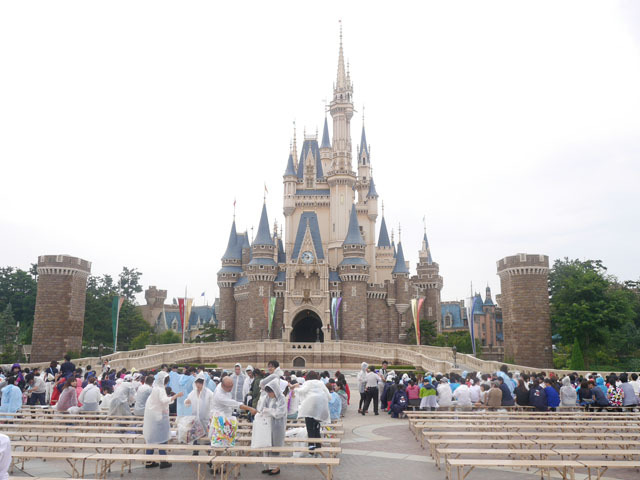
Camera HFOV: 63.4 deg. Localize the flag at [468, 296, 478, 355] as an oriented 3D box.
[{"bbox_3d":[11.738,6.538,39.590,0.820,4.500,0.300,0,-12,2],"label":"flag"}]

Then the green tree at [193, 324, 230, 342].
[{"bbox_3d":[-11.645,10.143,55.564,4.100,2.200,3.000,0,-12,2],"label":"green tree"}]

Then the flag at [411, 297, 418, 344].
[{"bbox_3d":[9.019,7.738,49.151,0.850,4.500,0.300,0,-12,2],"label":"flag"}]

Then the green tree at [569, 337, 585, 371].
[{"bbox_3d":[19.502,8.706,39.361,1.250,2.900,1.250,0,-12,2],"label":"green tree"}]

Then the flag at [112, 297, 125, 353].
[{"bbox_3d":[-16.001,6.710,41.110,0.880,4.400,0.300,0,-12,2],"label":"flag"}]

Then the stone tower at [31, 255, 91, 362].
[{"bbox_3d":[-21.306,5.870,42.505,3.400,9.000,3.300,0,-12,2],"label":"stone tower"}]

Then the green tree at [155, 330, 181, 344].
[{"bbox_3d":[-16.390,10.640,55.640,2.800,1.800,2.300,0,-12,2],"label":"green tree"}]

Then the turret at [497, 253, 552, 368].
[{"bbox_3d":[16.286,5.680,41.128,3.400,9.000,3.300,0,-12,2],"label":"turret"}]

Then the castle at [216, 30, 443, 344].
[{"bbox_3d":[1.900,-9.181,75.384,28.000,49.500,29.000,0,-12,2],"label":"castle"}]

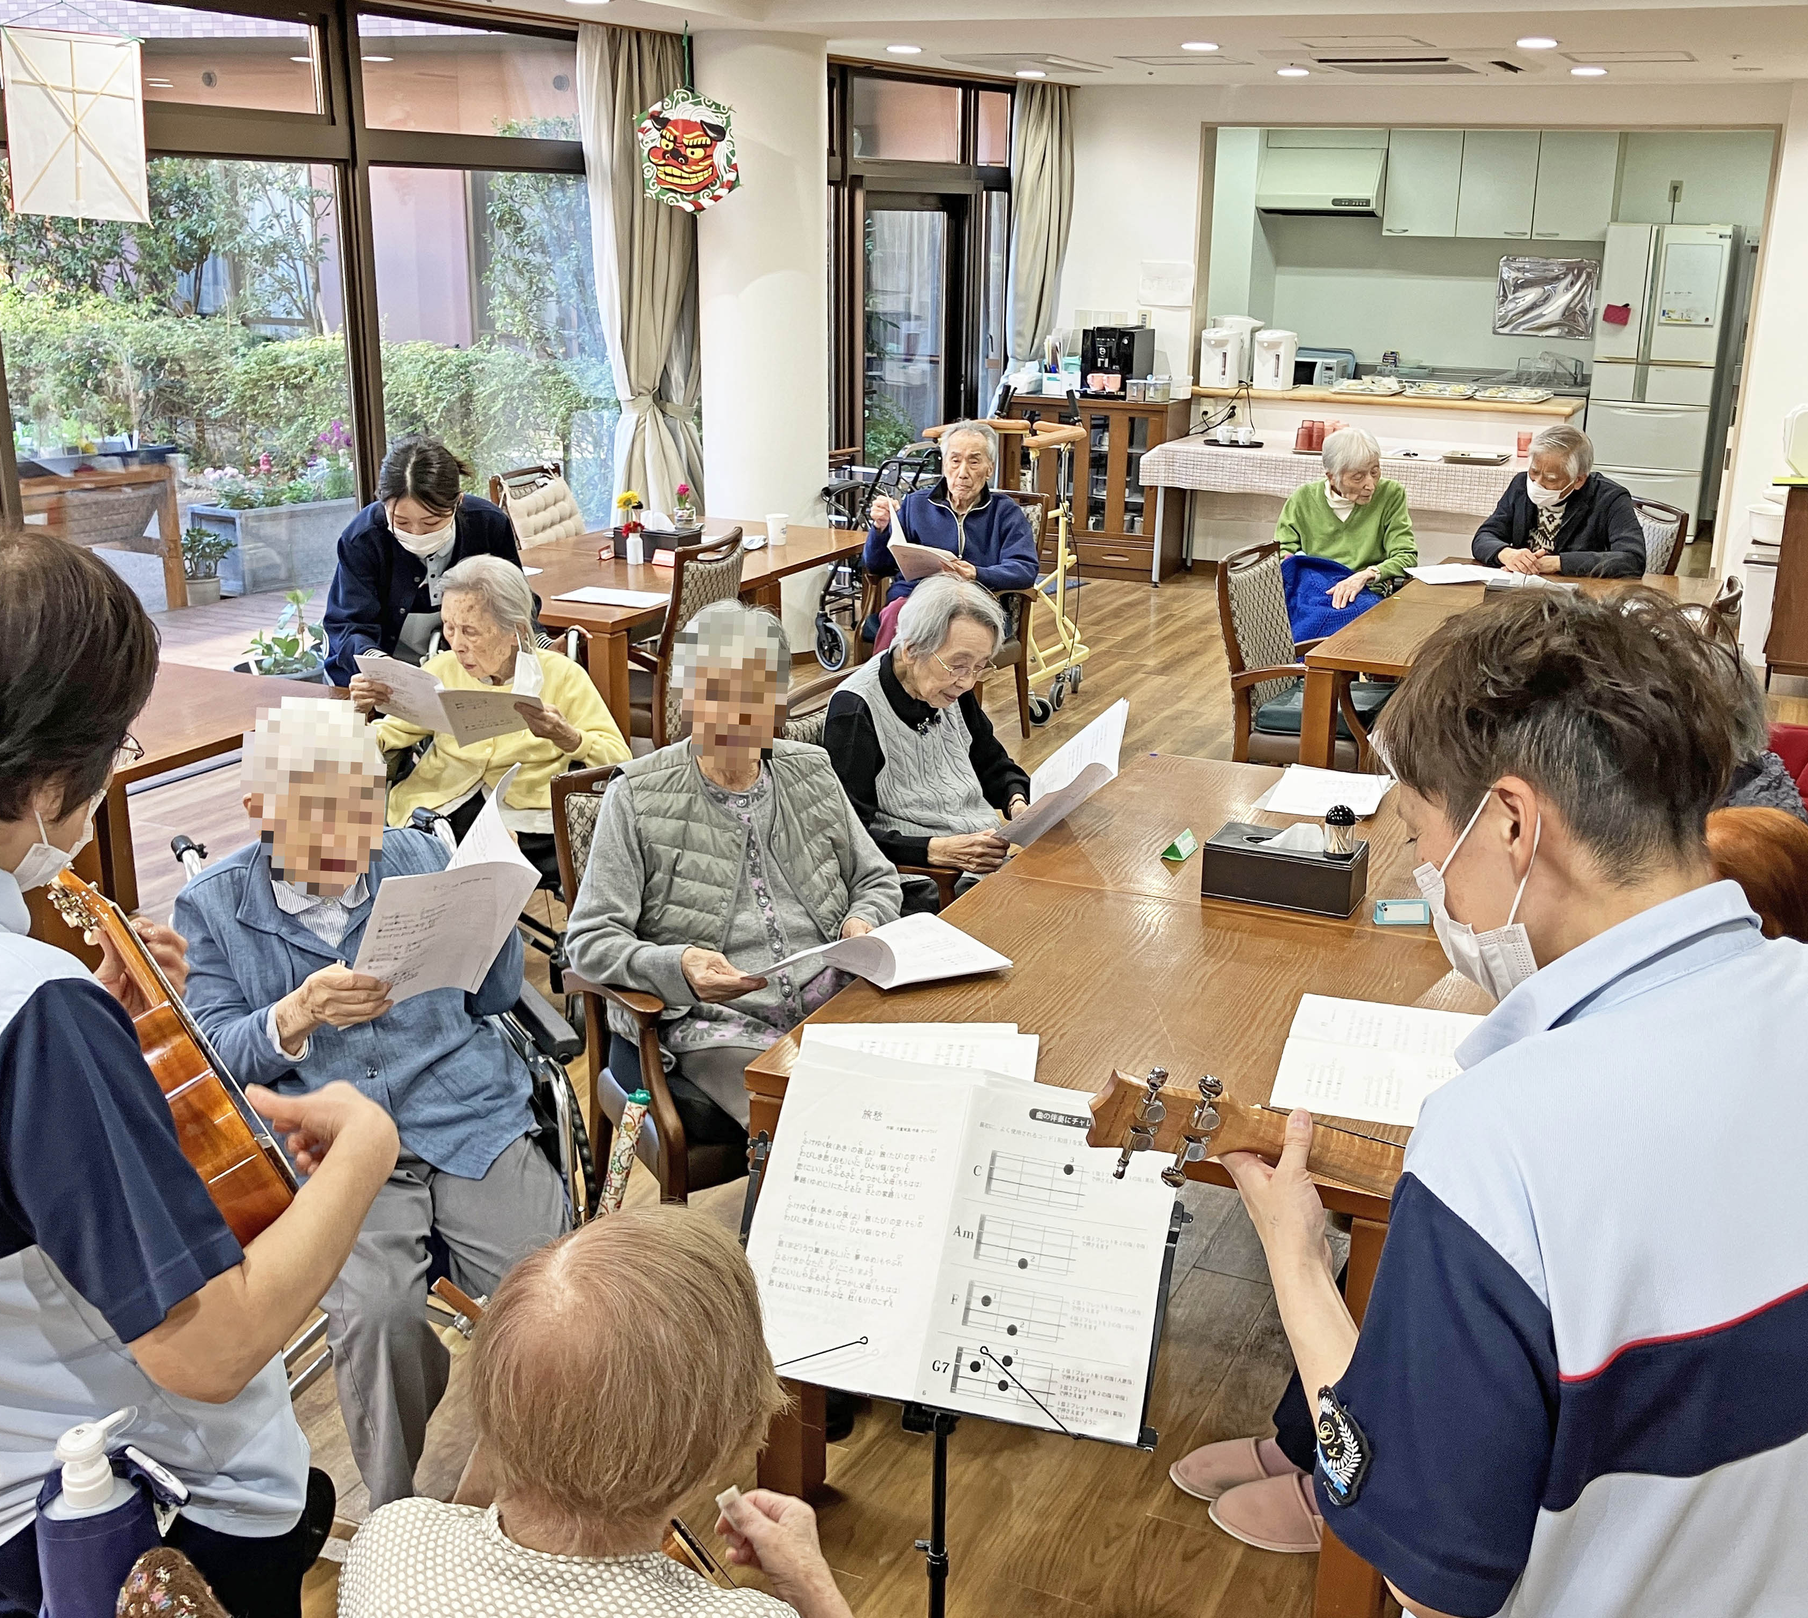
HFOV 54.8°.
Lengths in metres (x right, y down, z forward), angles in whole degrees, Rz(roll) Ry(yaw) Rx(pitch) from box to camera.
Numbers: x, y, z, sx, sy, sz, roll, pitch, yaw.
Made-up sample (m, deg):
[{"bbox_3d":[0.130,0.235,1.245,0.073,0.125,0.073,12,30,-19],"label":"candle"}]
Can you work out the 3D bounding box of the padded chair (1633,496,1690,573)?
[{"bbox_3d":[2.496,-0.669,6.444,0.590,0.910,0.570,-7,19,-21],"label":"padded chair"}]

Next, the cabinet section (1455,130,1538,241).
[{"bbox_3d":[3.698,-3.865,10.749,0.440,0.680,0.370,9,20,22],"label":"cabinet section"}]

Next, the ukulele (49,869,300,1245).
[{"bbox_3d":[-0.588,0.167,1.335,0.080,0.210,0.590,-32,39,-22],"label":"ukulele"}]

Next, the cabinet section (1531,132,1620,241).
[{"bbox_3d":[4.109,-3.800,10.583,0.440,0.680,0.370,9,20,22],"label":"cabinet section"}]

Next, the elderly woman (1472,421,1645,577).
[{"bbox_3d":[2.319,-0.802,6.378,0.600,1.190,0.780,16,24,39],"label":"elderly woman"}]

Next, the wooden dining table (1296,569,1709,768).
[{"bbox_3d":[1.922,-0.265,5.461,0.900,0.700,1.800,9,20,24],"label":"wooden dining table"}]

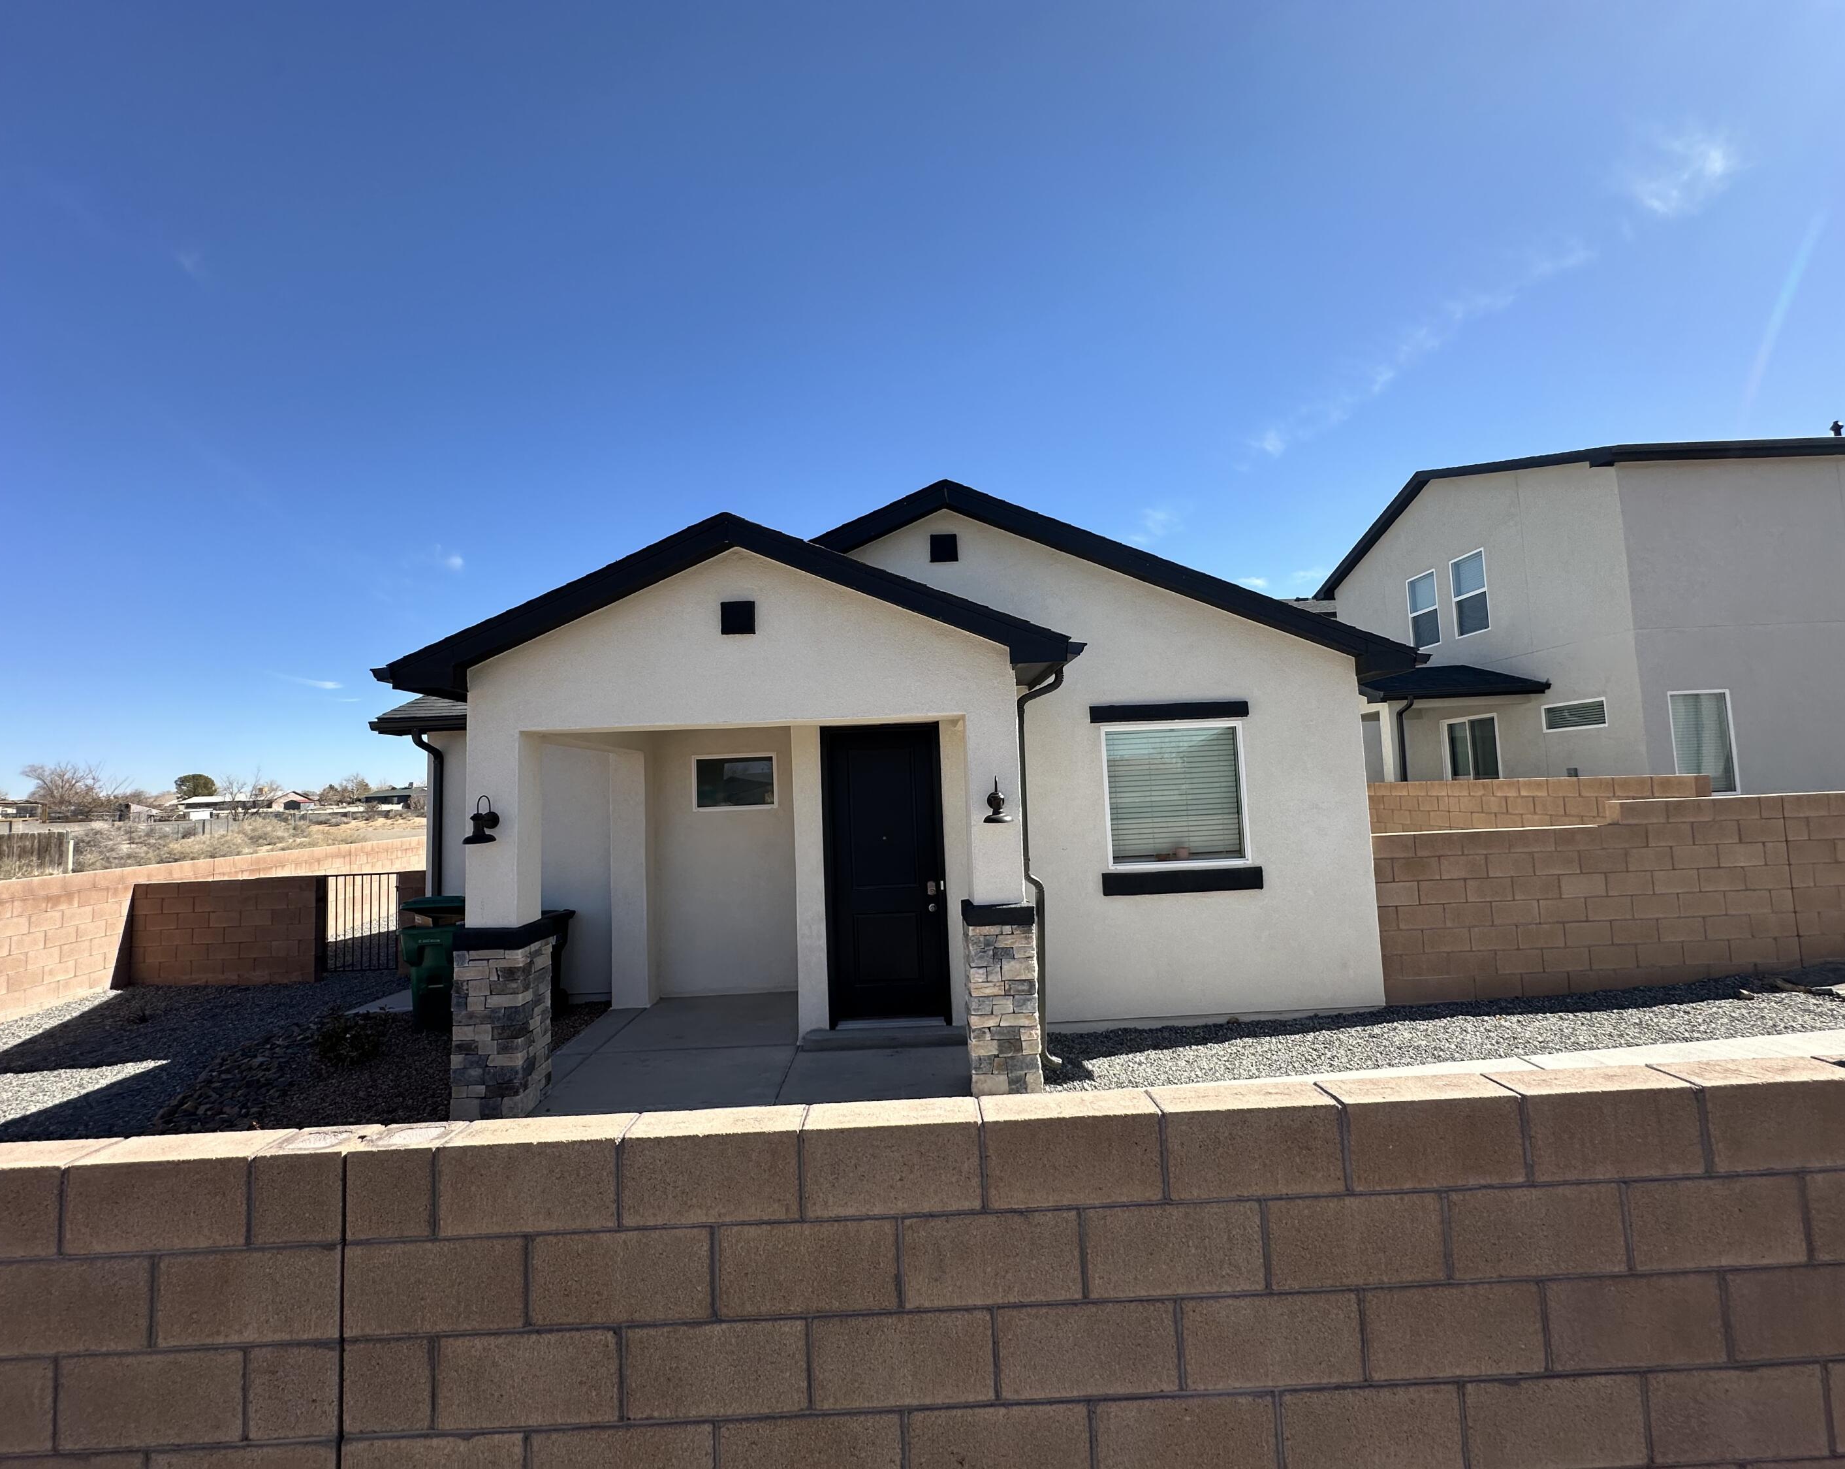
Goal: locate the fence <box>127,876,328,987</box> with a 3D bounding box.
[{"bbox_3d":[-9.094,2.589,10.387,2.340,1.330,0.160,-2,-4,-1],"label":"fence"}]

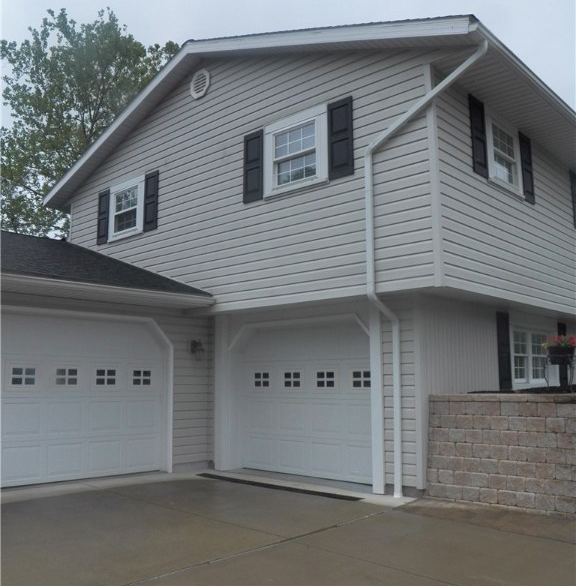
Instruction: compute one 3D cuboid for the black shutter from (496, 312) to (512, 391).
[{"bbox_3d":[3.069,0.831,8.796,0.050,1.110,0.360,-8,-11,42],"label":"black shutter"}]

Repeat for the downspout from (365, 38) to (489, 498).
[{"bbox_3d":[1.639,-0.148,6.726,1.590,4.780,0.540,-8,-11,42],"label":"downspout"}]

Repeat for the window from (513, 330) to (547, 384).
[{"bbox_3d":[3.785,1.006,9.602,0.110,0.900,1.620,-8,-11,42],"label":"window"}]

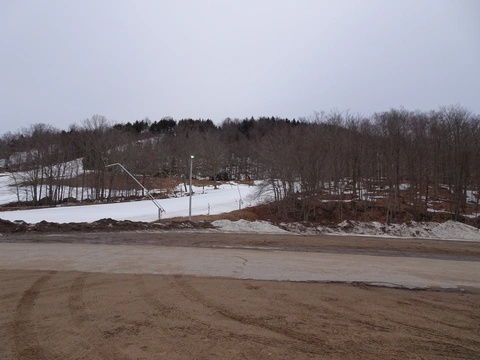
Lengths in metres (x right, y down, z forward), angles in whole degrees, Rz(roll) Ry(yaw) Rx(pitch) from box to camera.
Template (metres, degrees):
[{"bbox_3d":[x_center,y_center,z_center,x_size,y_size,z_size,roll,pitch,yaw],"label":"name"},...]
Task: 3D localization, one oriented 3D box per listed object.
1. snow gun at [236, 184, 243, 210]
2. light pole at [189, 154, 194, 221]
[{"bbox_3d":[-0.090,3.050,58.000,0.800,4.700,0.800,2,-3,-20],"label":"snow gun"},{"bbox_3d":[-6.500,1.090,45.000,0.600,9.000,0.500,3,-4,-37],"label":"light pole"}]

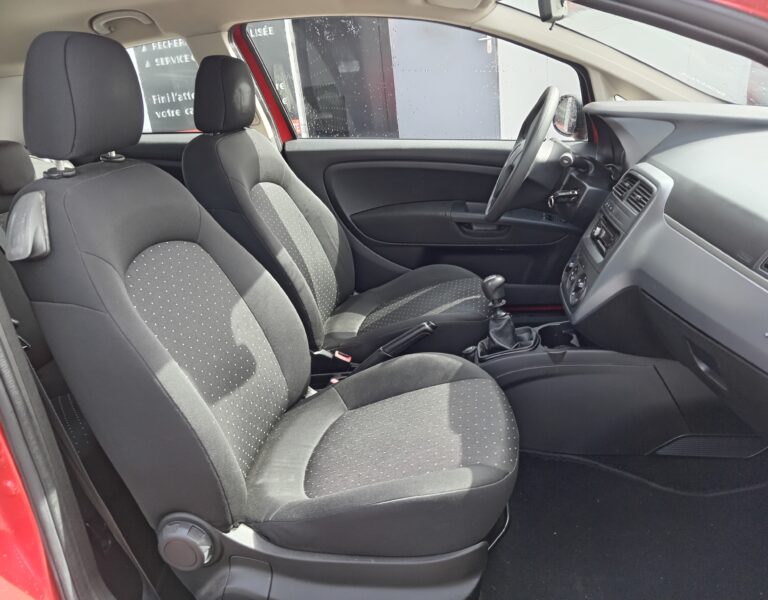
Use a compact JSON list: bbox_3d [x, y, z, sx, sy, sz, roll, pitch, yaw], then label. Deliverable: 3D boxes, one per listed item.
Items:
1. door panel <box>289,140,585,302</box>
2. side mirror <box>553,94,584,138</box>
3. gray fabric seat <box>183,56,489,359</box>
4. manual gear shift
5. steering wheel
[{"bbox_3d":[0.209,-0.272,2.029,1.060,0.670,0.130,-3,18,8],"label":"door panel"},{"bbox_3d":[0.659,-0.632,1.993,0.110,0.155,0.190,-7,18,-4],"label":"side mirror"},{"bbox_3d":[-0.129,-0.229,1.713,0.840,0.980,0.510,-3,18,8],"label":"gray fabric seat"},{"bbox_3d":[0.273,0.026,1.381,0.090,0.185,0.085,-3,18,8],"label":"manual gear shift"},{"bbox_3d":[0.372,-0.399,1.593,0.100,0.380,0.380,24,20,-2],"label":"steering wheel"}]

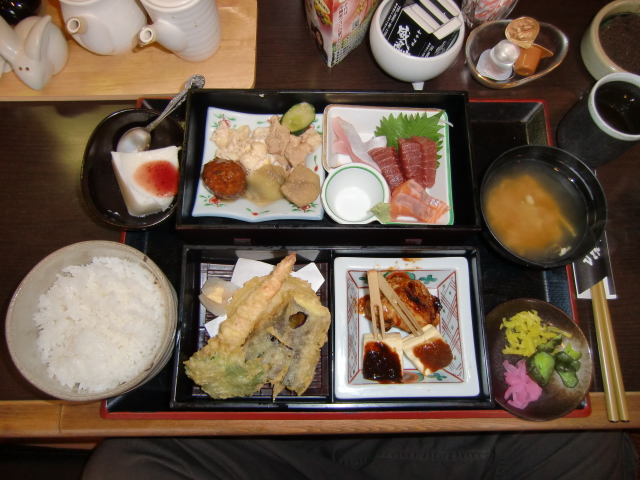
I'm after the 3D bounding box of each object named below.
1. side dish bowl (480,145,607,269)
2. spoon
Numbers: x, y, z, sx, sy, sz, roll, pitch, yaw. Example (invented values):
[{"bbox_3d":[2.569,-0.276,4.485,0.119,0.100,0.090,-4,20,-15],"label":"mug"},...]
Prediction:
[{"bbox_3d":[0.200,-0.025,0.426,0.114,0.062,0.114,0,76,-1],"label":"side dish bowl"},{"bbox_3d":[-0.160,-0.121,0.448,0.122,0.020,0.027,-39,79,9],"label":"spoon"}]

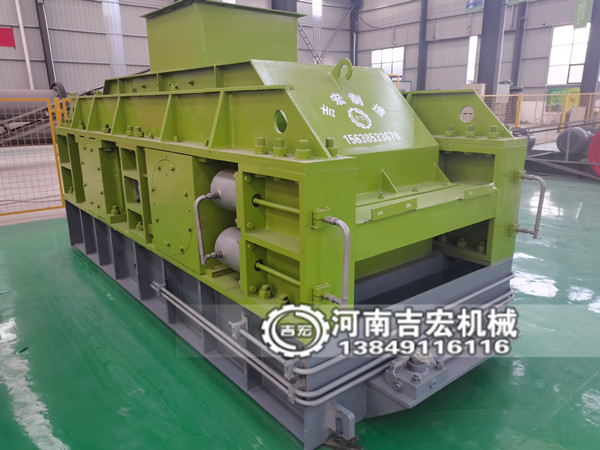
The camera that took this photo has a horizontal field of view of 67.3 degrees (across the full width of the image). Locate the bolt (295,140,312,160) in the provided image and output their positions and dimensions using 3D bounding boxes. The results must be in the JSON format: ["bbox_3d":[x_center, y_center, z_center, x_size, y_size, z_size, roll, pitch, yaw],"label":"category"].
[{"bbox_3d":[0.018,-0.310,1.866,0.064,0.076,0.066,-12,19,-38],"label":"bolt"}]

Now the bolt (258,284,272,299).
[{"bbox_3d":[-0.182,0.346,2.368,0.062,0.058,0.064,-12,19,-38],"label":"bolt"}]

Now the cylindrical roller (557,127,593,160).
[{"bbox_3d":[6.720,-2.017,10.960,0.660,0.710,0.710,-13,19,-39],"label":"cylindrical roller"}]

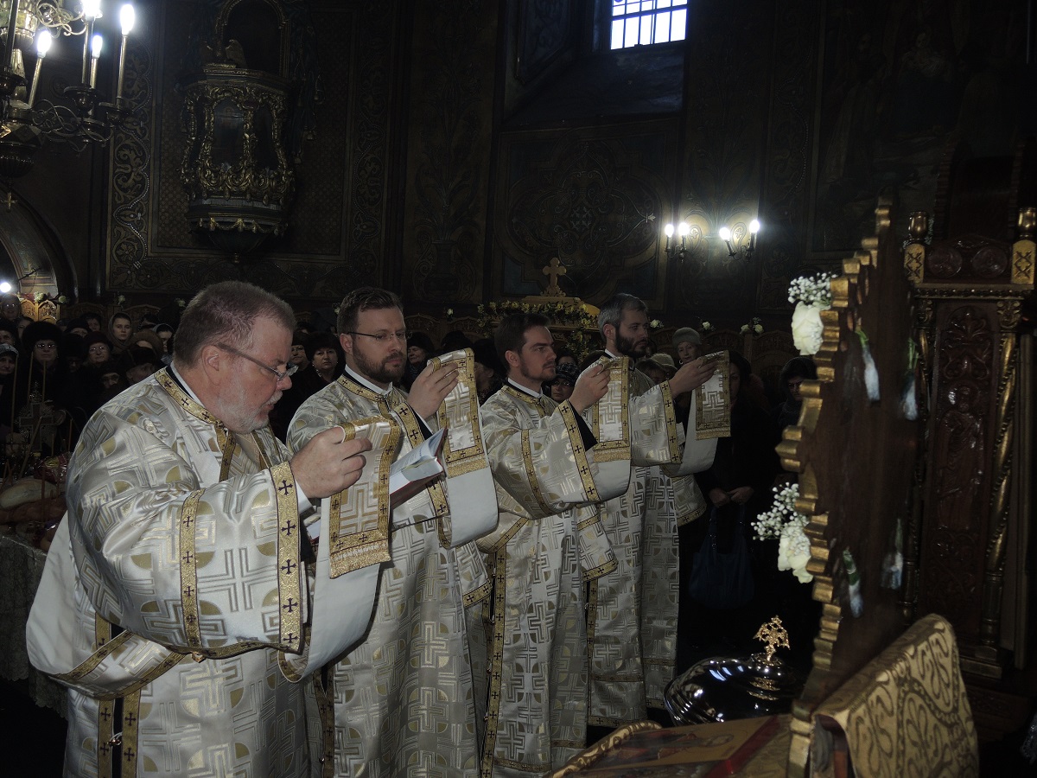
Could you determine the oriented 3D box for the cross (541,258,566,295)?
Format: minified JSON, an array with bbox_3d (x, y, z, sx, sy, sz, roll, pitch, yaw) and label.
[{"bbox_3d":[0.334,-1.041,7.800,0.235,0.355,0.060,4,3,20],"label":"cross"}]

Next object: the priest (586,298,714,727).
[{"bbox_3d":[0.485,0.499,3.400,0.620,1.760,0.620,4,3,23],"label":"priest"}]

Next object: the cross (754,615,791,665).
[{"bbox_3d":[0.559,0.554,1.850,0.083,0.102,0.015,10,3,20],"label":"cross"}]

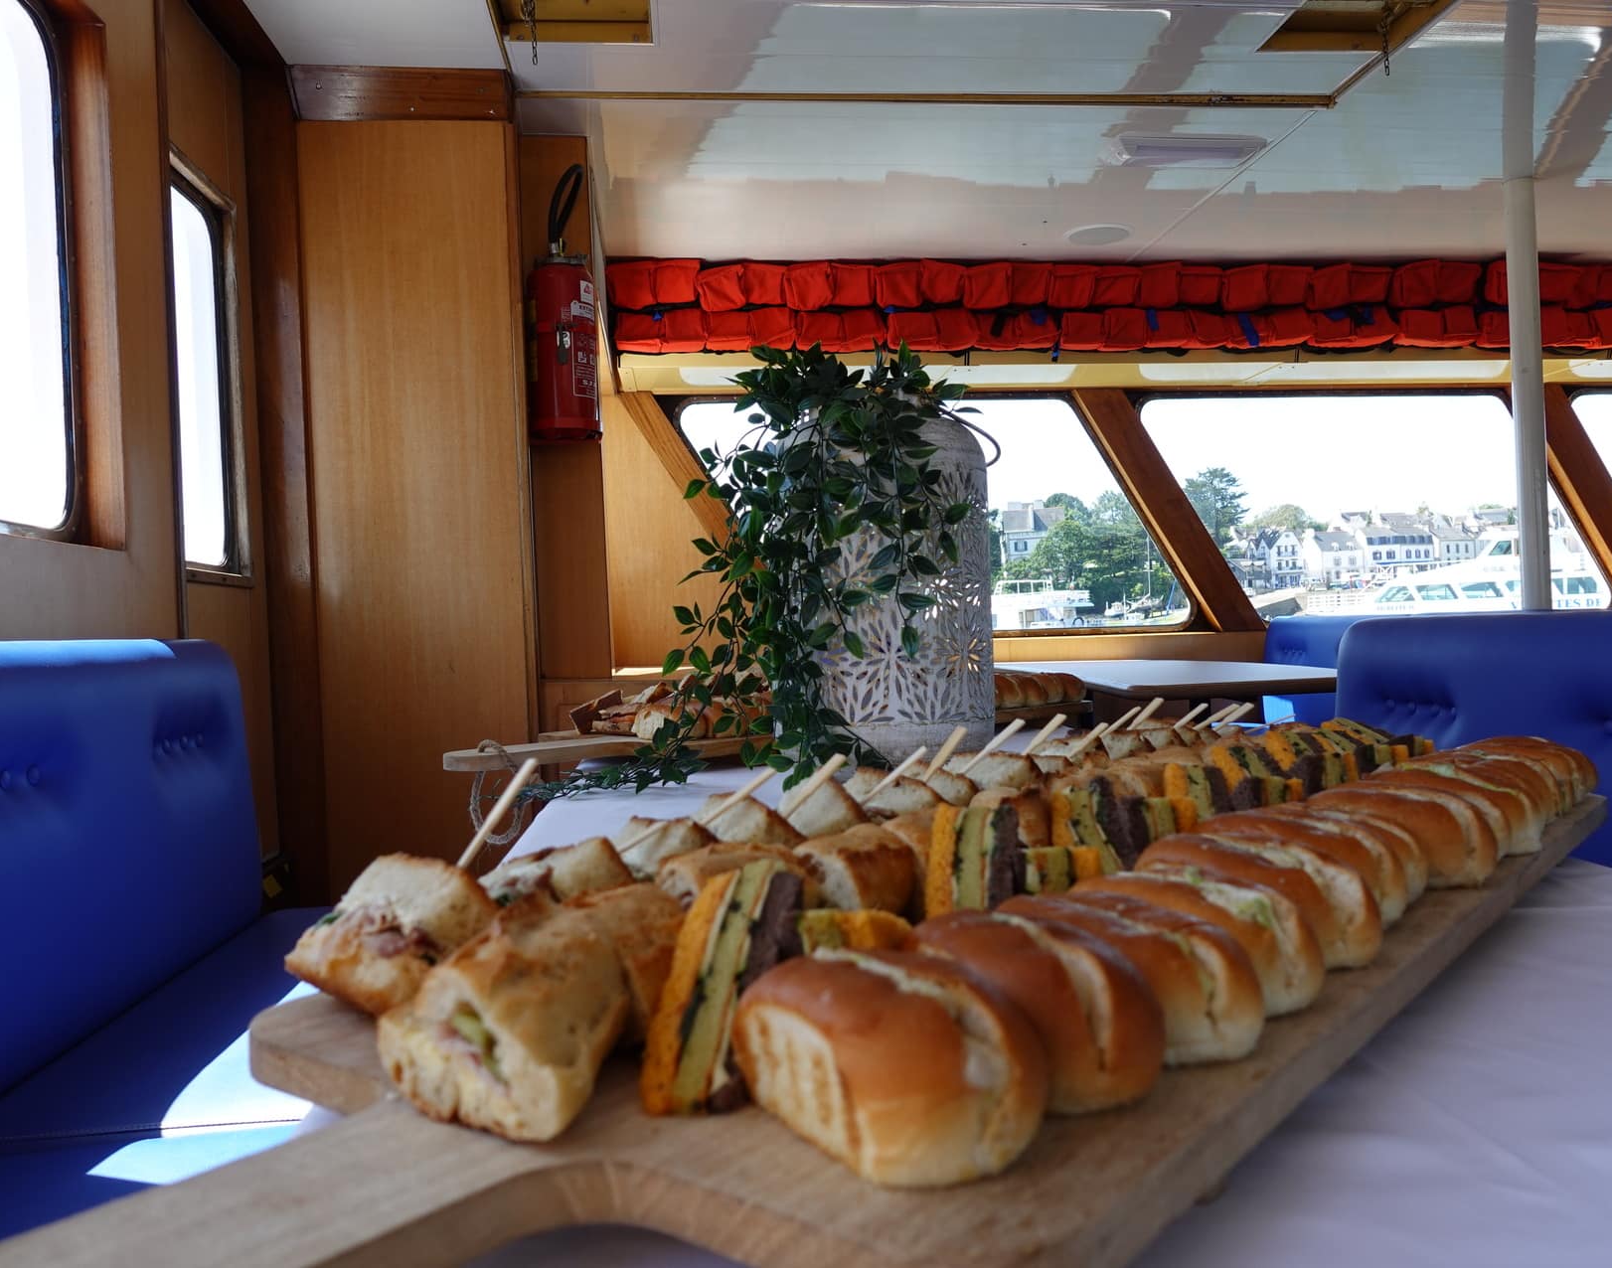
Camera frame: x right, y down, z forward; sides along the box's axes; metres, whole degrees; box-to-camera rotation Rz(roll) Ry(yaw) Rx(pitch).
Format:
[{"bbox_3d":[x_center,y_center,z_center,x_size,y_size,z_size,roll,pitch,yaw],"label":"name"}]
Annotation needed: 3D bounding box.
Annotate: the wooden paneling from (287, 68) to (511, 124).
[{"bbox_3d":[-0.813,-1.085,2.550,0.420,0.098,0.045,-2,0,-7],"label":"wooden paneling"}]

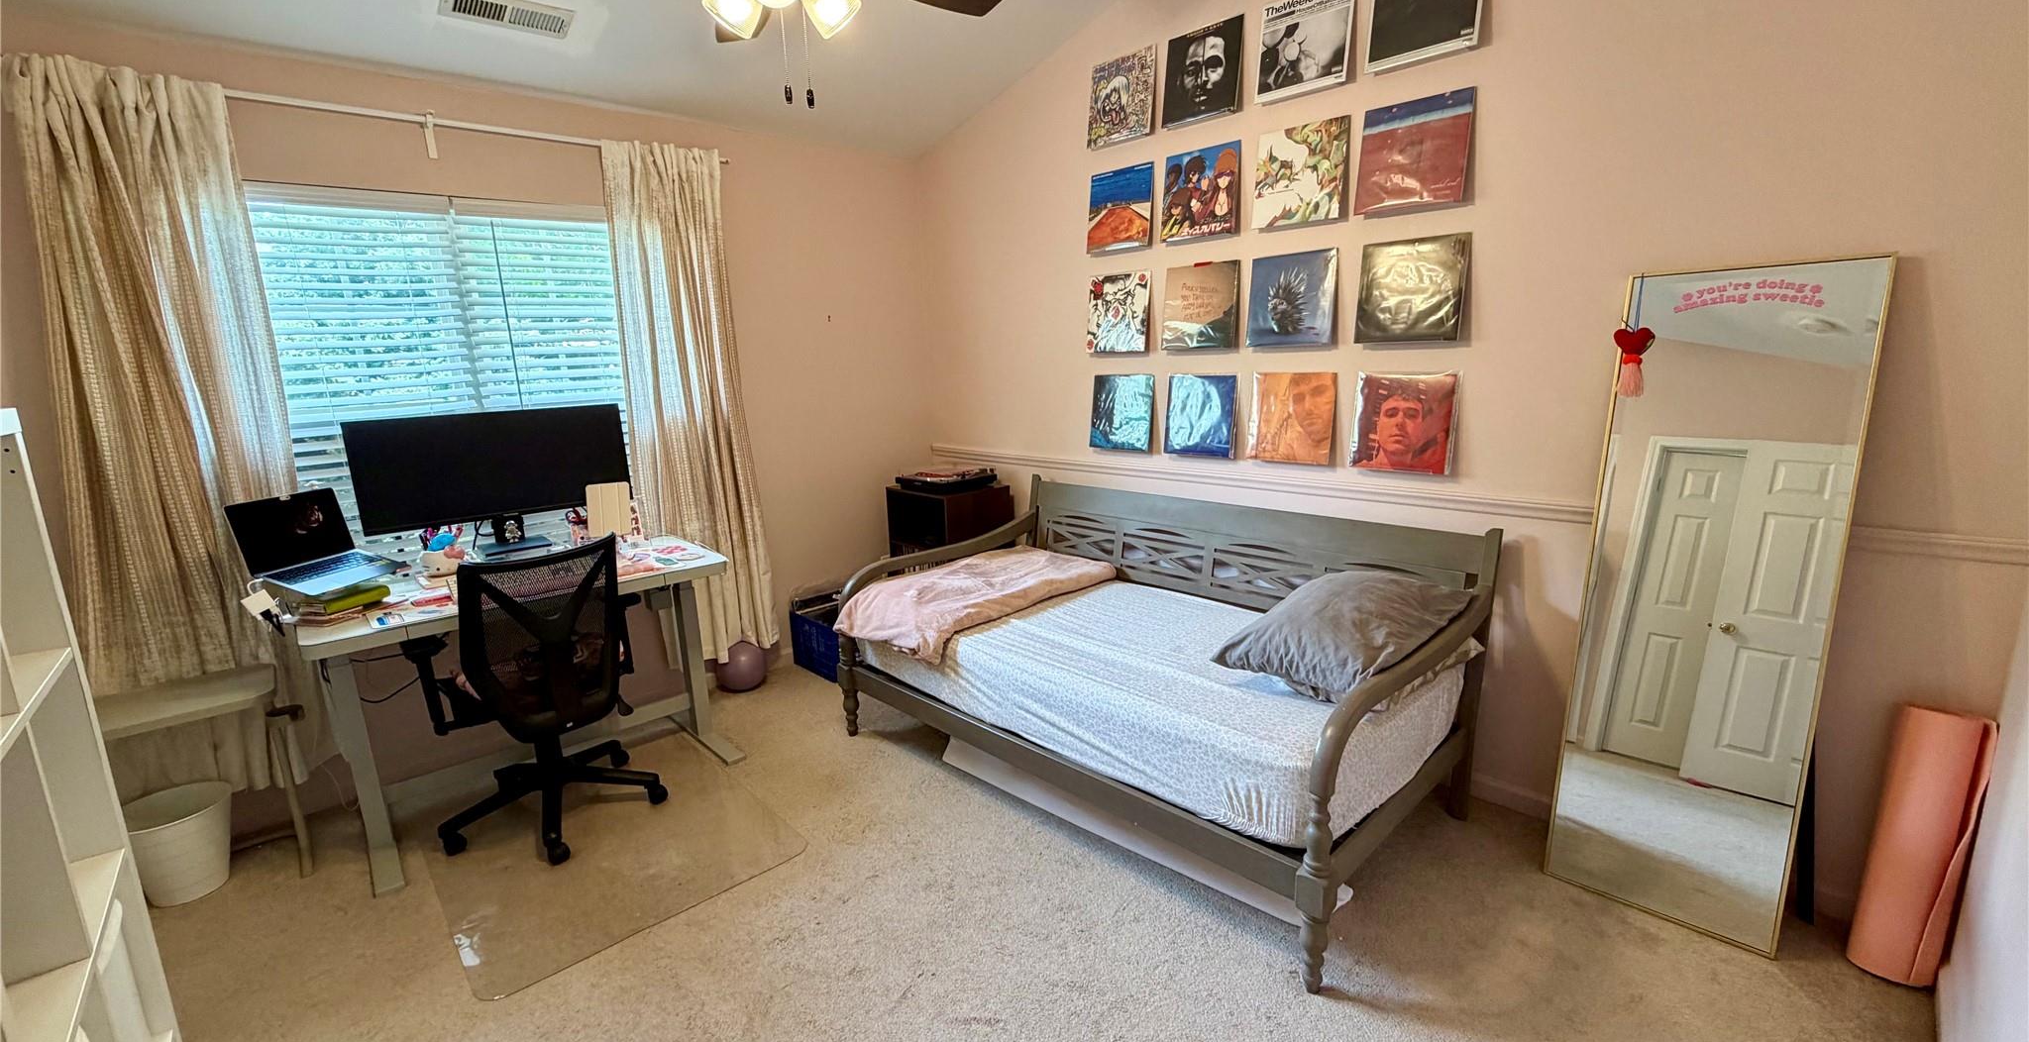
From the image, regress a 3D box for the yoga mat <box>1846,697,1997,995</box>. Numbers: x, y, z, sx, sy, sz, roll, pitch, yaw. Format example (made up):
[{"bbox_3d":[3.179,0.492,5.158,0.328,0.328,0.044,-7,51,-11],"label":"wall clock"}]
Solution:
[{"bbox_3d":[2.050,0.742,1.862,0.150,0.620,0.150,-12,17,-42],"label":"yoga mat"}]

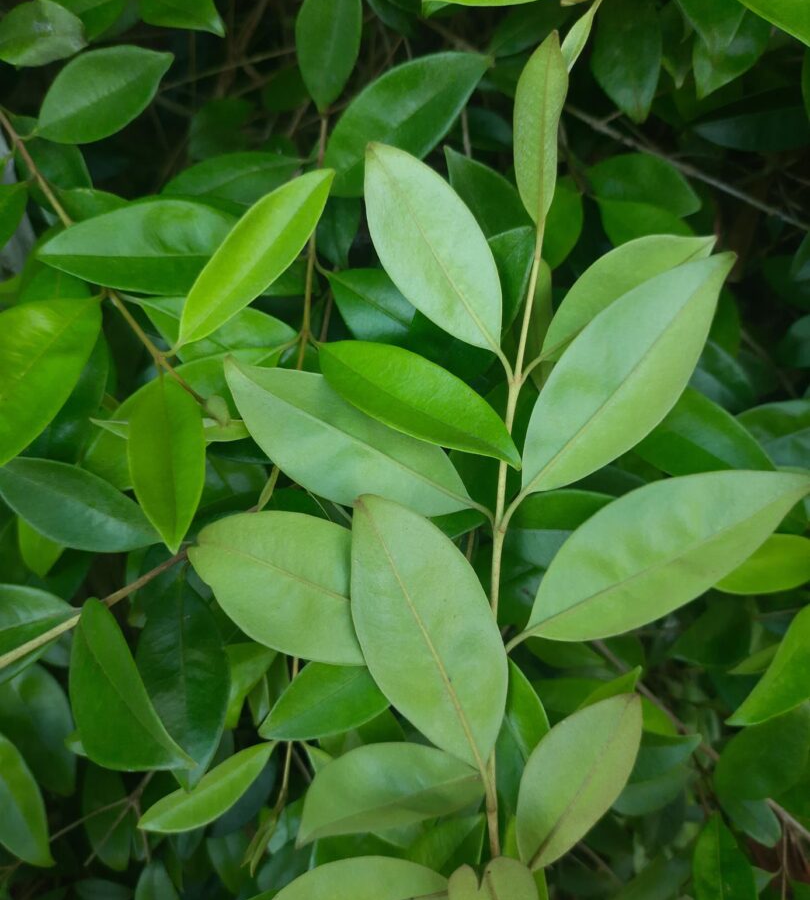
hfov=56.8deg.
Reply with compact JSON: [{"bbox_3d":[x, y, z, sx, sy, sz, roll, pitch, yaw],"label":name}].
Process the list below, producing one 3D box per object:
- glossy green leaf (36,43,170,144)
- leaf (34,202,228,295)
[{"bbox_3d":[-0.144,-0.173,0.361,0.077,0.010,0.053,-41,74,-19],"label":"glossy green leaf"},{"bbox_3d":[-0.112,-0.090,0.332,0.100,0.012,0.055,-1,62,0],"label":"leaf"}]

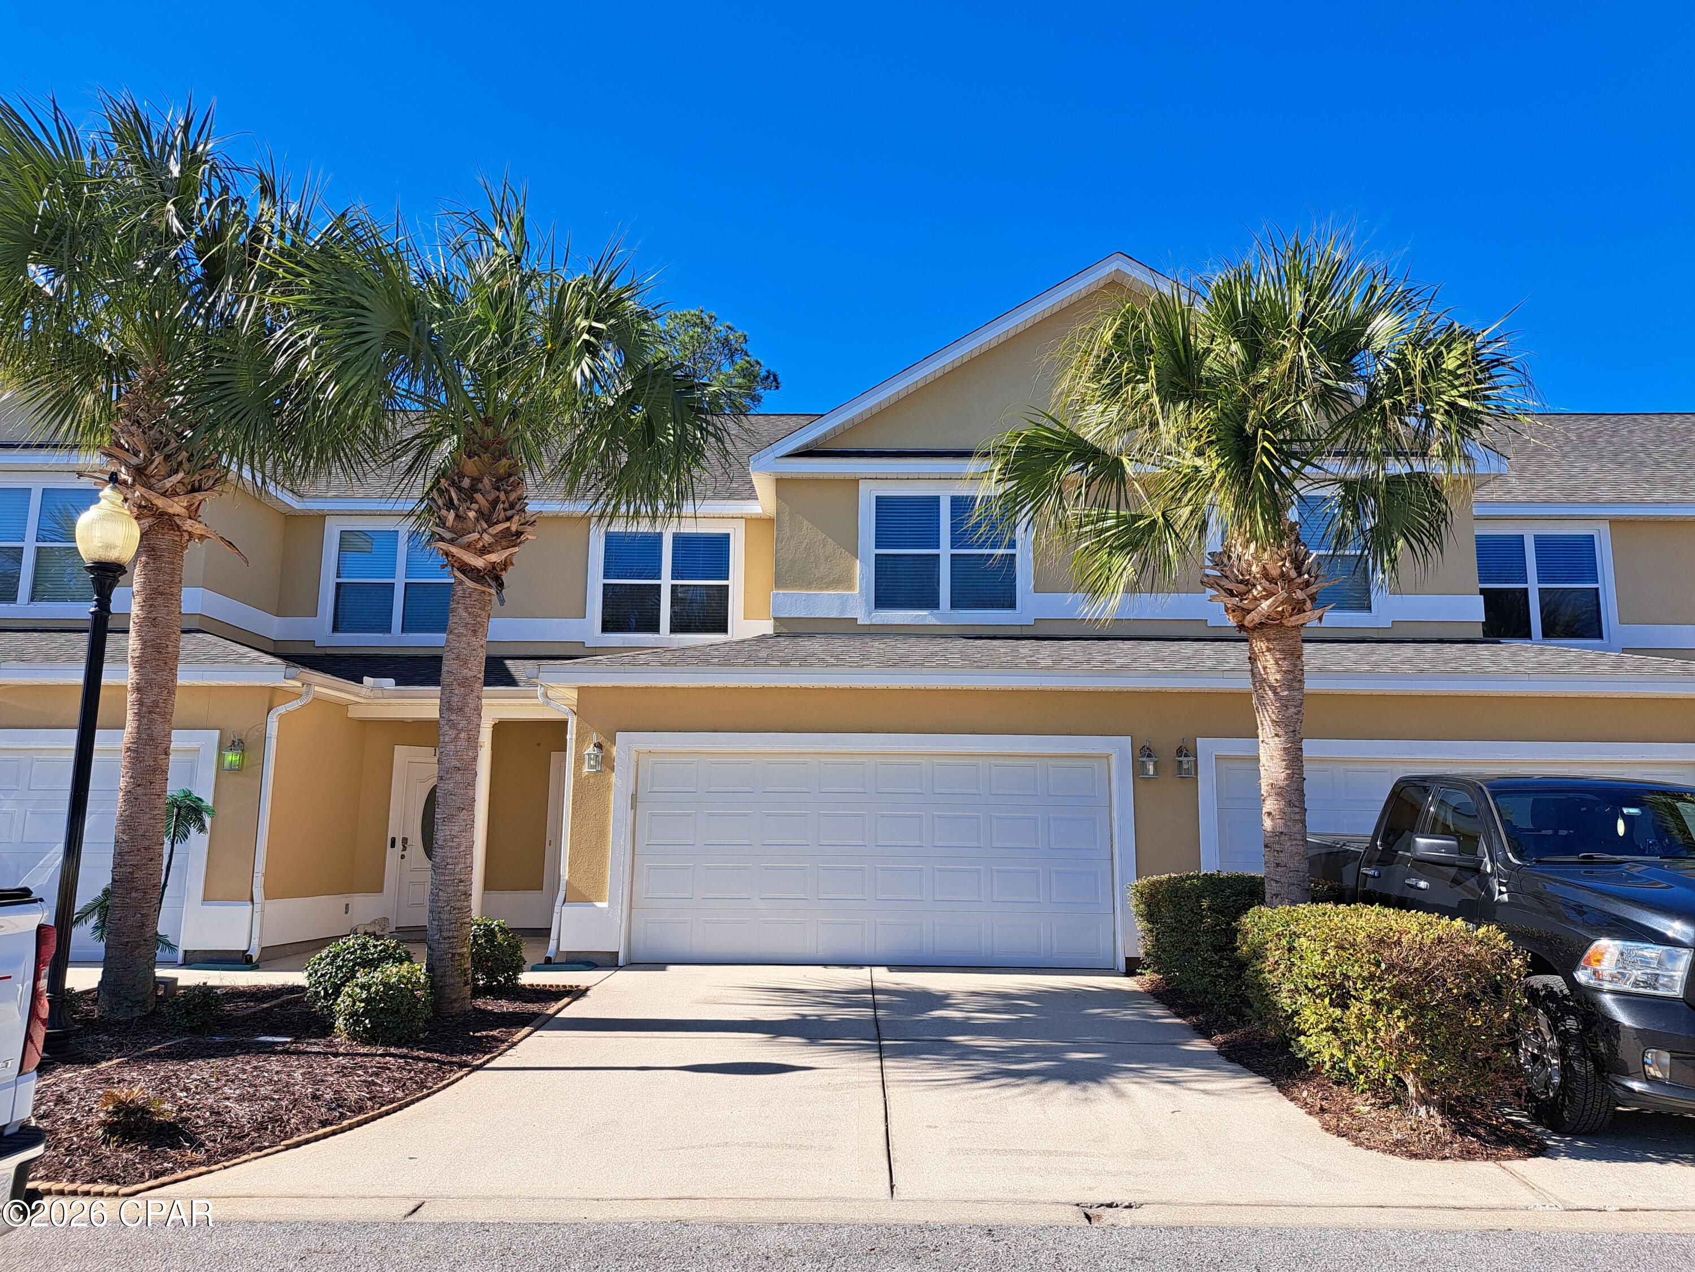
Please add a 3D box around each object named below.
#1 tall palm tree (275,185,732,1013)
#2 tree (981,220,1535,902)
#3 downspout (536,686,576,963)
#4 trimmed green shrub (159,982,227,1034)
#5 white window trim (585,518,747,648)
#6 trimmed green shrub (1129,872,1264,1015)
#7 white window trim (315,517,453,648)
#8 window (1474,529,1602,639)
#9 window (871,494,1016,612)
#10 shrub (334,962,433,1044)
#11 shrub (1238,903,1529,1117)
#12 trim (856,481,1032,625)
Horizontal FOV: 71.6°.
[{"bbox_3d":[-2.993,-0.422,9.735,3.650,6.750,3.550,0,-10,1],"label":"tall palm tree"},{"bbox_3d":[3.265,-0.090,9.200,4.219,6.152,4.000,0,-9,1],"label":"tree"},{"bbox_3d":[-3.051,1.889,12.068,0.400,2.860,0.320,0,-10,1],"label":"downspout"},{"bbox_3d":[-4.798,2.708,8.613,0.469,0.305,0.460,0,-9,1],"label":"trimmed green shrub"},{"bbox_3d":[-2.469,-0.710,15.945,2.100,1.800,0.100,0,-10,1],"label":"white window trim"},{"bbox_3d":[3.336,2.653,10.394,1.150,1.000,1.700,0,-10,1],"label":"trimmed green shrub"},{"bbox_3d":[-6.128,-0.734,15.987,2.100,1.800,0.100,0,-10,1],"label":"white window trim"},{"bbox_3d":[9.441,-0.689,16.105,1.820,1.521,0.100,0,-9,1],"label":"window"},{"bbox_3d":[1.152,-1.007,14.091,1.760,1.490,0.100,0,-10,1],"label":"window"},{"bbox_3d":[-3.200,2.549,8.226,0.670,0.580,0.660,0,-10,1],"label":"shrub"},{"bbox_3d":[3.199,2.234,7.190,1.130,1.051,1.700,0,-9,1],"label":"shrub"},{"bbox_3d":[1.216,-1.036,14.543,2.171,1.817,0.120,0,-9,1],"label":"trim"}]

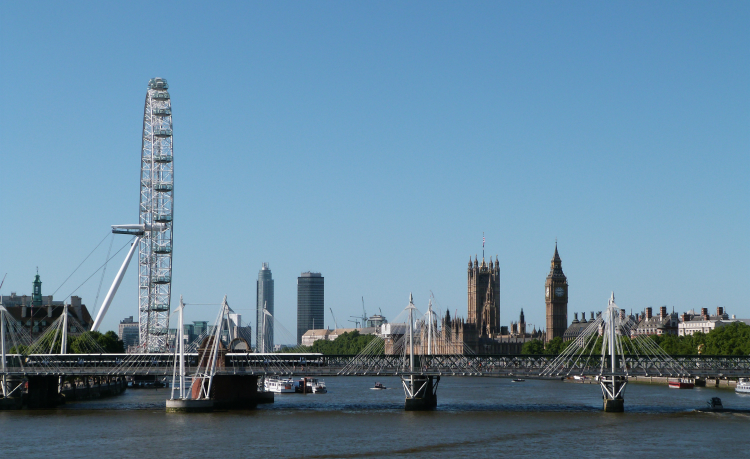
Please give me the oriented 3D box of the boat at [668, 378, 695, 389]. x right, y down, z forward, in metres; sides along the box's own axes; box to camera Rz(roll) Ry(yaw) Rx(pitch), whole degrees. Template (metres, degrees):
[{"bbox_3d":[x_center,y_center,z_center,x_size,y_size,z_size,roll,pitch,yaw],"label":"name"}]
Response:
[{"bbox_3d":[124.550,62.500,608.210,5.600,4.100,17.000,0,-5,-5],"label":"boat"}]

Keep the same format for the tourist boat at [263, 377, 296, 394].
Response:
[{"bbox_3d":[-34.950,57.020,550.980,5.200,5.800,26.000,1,-5,-17],"label":"tourist boat"}]

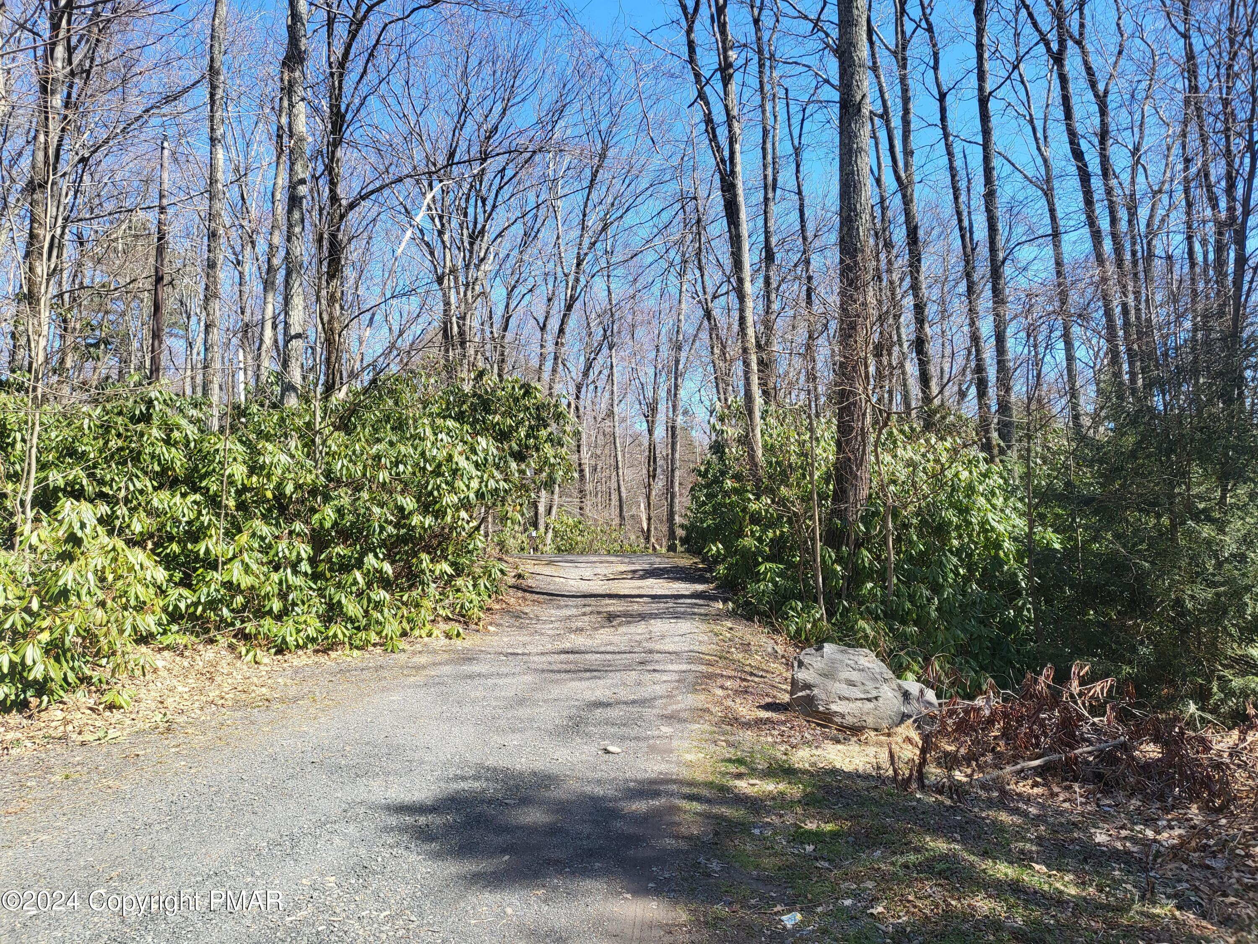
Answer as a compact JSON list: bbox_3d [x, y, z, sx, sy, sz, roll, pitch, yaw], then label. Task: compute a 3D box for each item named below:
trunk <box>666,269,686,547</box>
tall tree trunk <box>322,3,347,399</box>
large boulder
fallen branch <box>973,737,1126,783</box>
[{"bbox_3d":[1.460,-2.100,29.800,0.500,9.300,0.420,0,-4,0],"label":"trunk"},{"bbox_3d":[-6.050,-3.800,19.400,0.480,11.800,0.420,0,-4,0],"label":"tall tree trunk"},{"bbox_3d":[1.930,1.755,7.800,1.170,0.660,0.800,0,-4,6],"label":"large boulder"},{"bbox_3d":[2.870,1.927,6.390,1.430,0.090,0.100,-5,-1,-24],"label":"fallen branch"}]

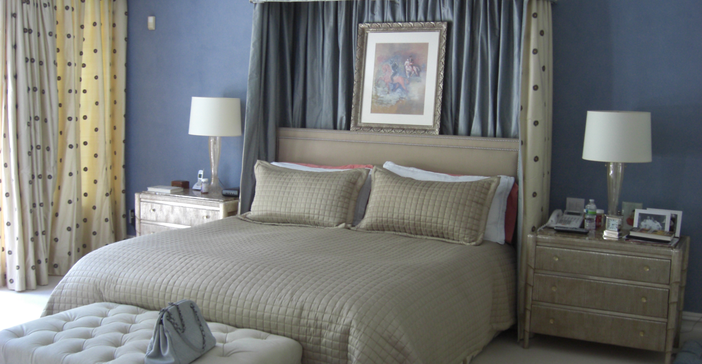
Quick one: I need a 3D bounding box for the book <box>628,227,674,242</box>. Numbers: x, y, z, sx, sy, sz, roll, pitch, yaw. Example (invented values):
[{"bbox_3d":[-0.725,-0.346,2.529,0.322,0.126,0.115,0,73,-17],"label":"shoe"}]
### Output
[{"bbox_3d":[1.845,0.321,4.716,0.248,0.026,0.139,7,10,38],"label":"book"}]

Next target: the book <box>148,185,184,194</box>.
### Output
[{"bbox_3d":[-1.534,0.062,6.402,0.237,0.028,0.177,5,9,25],"label":"book"}]

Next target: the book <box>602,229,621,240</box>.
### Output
[{"bbox_3d":[1.639,0.325,4.798,0.100,0.051,0.128,5,9,27],"label":"book"}]

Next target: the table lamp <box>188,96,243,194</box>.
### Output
[{"bbox_3d":[-1.103,-0.297,6.280,0.419,0.786,0.419,1,8,0],"label":"table lamp"}]

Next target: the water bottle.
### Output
[{"bbox_3d":[1.575,0.214,5.058,0.069,0.199,0.069,5,9,27],"label":"water bottle"}]

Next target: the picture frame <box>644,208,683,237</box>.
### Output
[{"bbox_3d":[1.983,0.260,4.908,0.219,0.166,0.021,5,-1,27],"label":"picture frame"}]

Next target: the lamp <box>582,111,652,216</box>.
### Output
[{"bbox_3d":[1.686,-0.060,4.905,0.419,0.786,0.419,5,9,27],"label":"lamp"}]

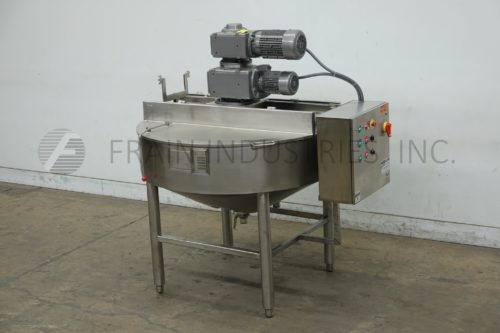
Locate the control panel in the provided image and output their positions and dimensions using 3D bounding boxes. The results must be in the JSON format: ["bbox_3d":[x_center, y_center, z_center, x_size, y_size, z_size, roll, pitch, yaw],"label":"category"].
[{"bbox_3d":[0.603,-0.086,4.740,0.234,0.476,0.489,6,16,31],"label":"control panel"}]

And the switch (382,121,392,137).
[{"bbox_3d":[0.764,-0.210,4.634,0.042,0.083,0.064,6,16,31],"label":"switch"}]

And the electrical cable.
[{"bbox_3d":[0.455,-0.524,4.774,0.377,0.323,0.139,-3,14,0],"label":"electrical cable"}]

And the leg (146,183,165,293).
[{"bbox_3d":[-0.563,0.430,5.018,0.064,0.724,0.064,-3,14,1],"label":"leg"}]

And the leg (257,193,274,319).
[{"bbox_3d":[0.091,0.494,4.617,0.064,0.732,0.064,-3,14,1],"label":"leg"}]

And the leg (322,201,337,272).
[{"bbox_3d":[0.494,0.318,5.246,0.064,0.732,0.064,6,16,31],"label":"leg"}]

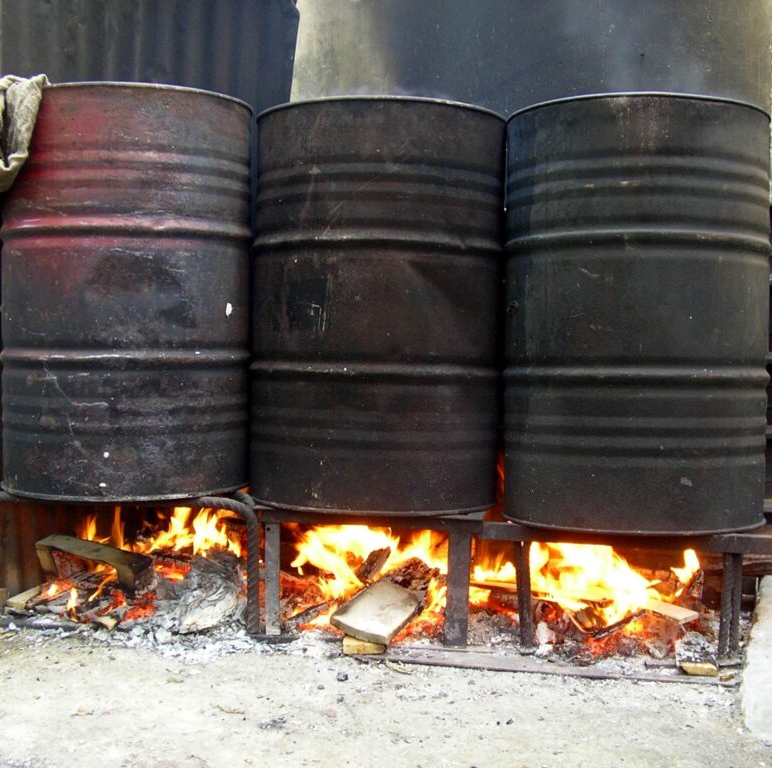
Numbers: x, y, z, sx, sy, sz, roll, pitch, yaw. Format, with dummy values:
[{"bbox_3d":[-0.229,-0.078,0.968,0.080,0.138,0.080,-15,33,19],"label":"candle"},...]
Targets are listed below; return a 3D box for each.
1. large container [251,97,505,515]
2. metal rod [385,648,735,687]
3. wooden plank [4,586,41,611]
[{"bbox_3d":[-0.017,-0.173,2.679,0.592,0.889,0.592,1,2,0],"label":"large container"},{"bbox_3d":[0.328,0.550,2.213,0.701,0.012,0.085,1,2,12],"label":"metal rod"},{"bbox_3d":[-0.846,0.501,2.640,0.042,0.018,0.160,0,2,-4],"label":"wooden plank"}]

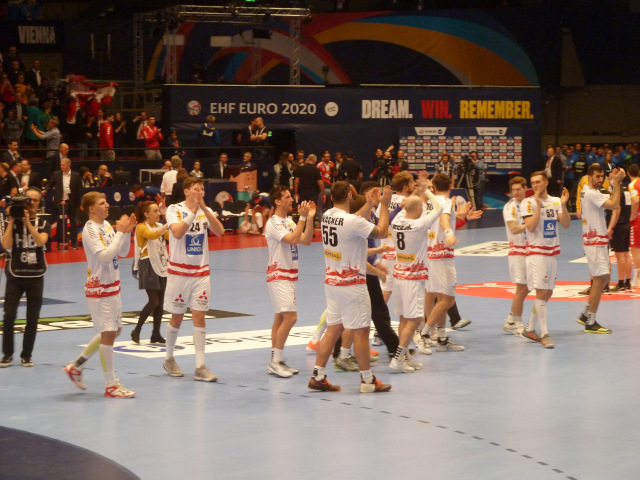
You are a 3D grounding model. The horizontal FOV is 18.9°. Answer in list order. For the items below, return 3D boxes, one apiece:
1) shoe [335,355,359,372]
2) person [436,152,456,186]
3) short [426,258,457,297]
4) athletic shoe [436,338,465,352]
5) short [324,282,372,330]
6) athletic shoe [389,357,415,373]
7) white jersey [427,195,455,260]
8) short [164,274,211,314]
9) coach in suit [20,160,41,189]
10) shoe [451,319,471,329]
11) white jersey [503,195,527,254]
[{"bbox_3d":[0.277,1.250,19.358,0.300,0.125,0.115,7,6,25],"label":"shoe"},{"bbox_3d":[3.336,-1.428,50.908,0.540,1.655,0.360,0,3,2],"label":"person"},{"bbox_3d":[1.334,0.385,21.113,0.320,0.473,0.370,-2,4,-25],"label":"short"},{"bbox_3d":[1.448,1.153,21.282,0.315,0.130,0.115,0,4,0],"label":"athletic shoe"},{"bbox_3d":[0.262,0.600,18.056,0.340,0.470,0.430,-3,4,-38],"label":"short"},{"bbox_3d":[0.823,1.254,19.333,0.300,0.125,0.112,6,0,-28],"label":"athletic shoe"},{"bbox_3d":[1.327,-0.136,21.081,0.330,0.708,0.460,-2,4,-25],"label":"white jersey"},{"bbox_3d":[-1.297,0.513,18.820,0.450,0.430,0.320,-1,4,-16],"label":"short"},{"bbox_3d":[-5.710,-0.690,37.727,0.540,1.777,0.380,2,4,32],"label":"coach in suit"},{"bbox_3d":[1.715,1.010,23.300,0.295,0.120,0.110,-17,-7,35],"label":"shoe"},{"bbox_3d":[2.380,-0.160,22.883,0.330,0.703,0.460,3,5,43],"label":"white jersey"}]

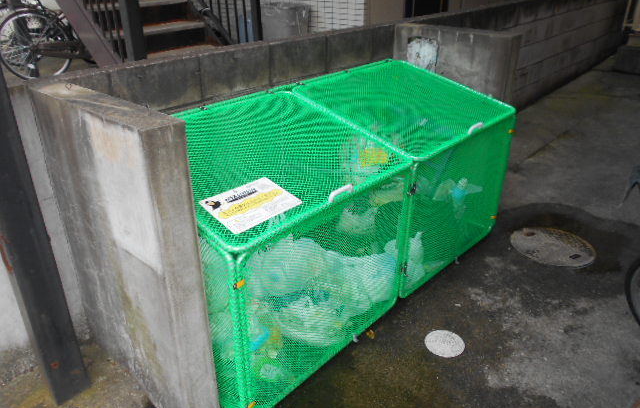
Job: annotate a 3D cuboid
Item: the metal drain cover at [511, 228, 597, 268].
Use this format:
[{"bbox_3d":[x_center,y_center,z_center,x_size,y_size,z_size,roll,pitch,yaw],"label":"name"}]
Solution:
[{"bbox_3d":[1.282,0.244,2.653,0.428,0.030,0.428,-2,27,1],"label":"metal drain cover"}]

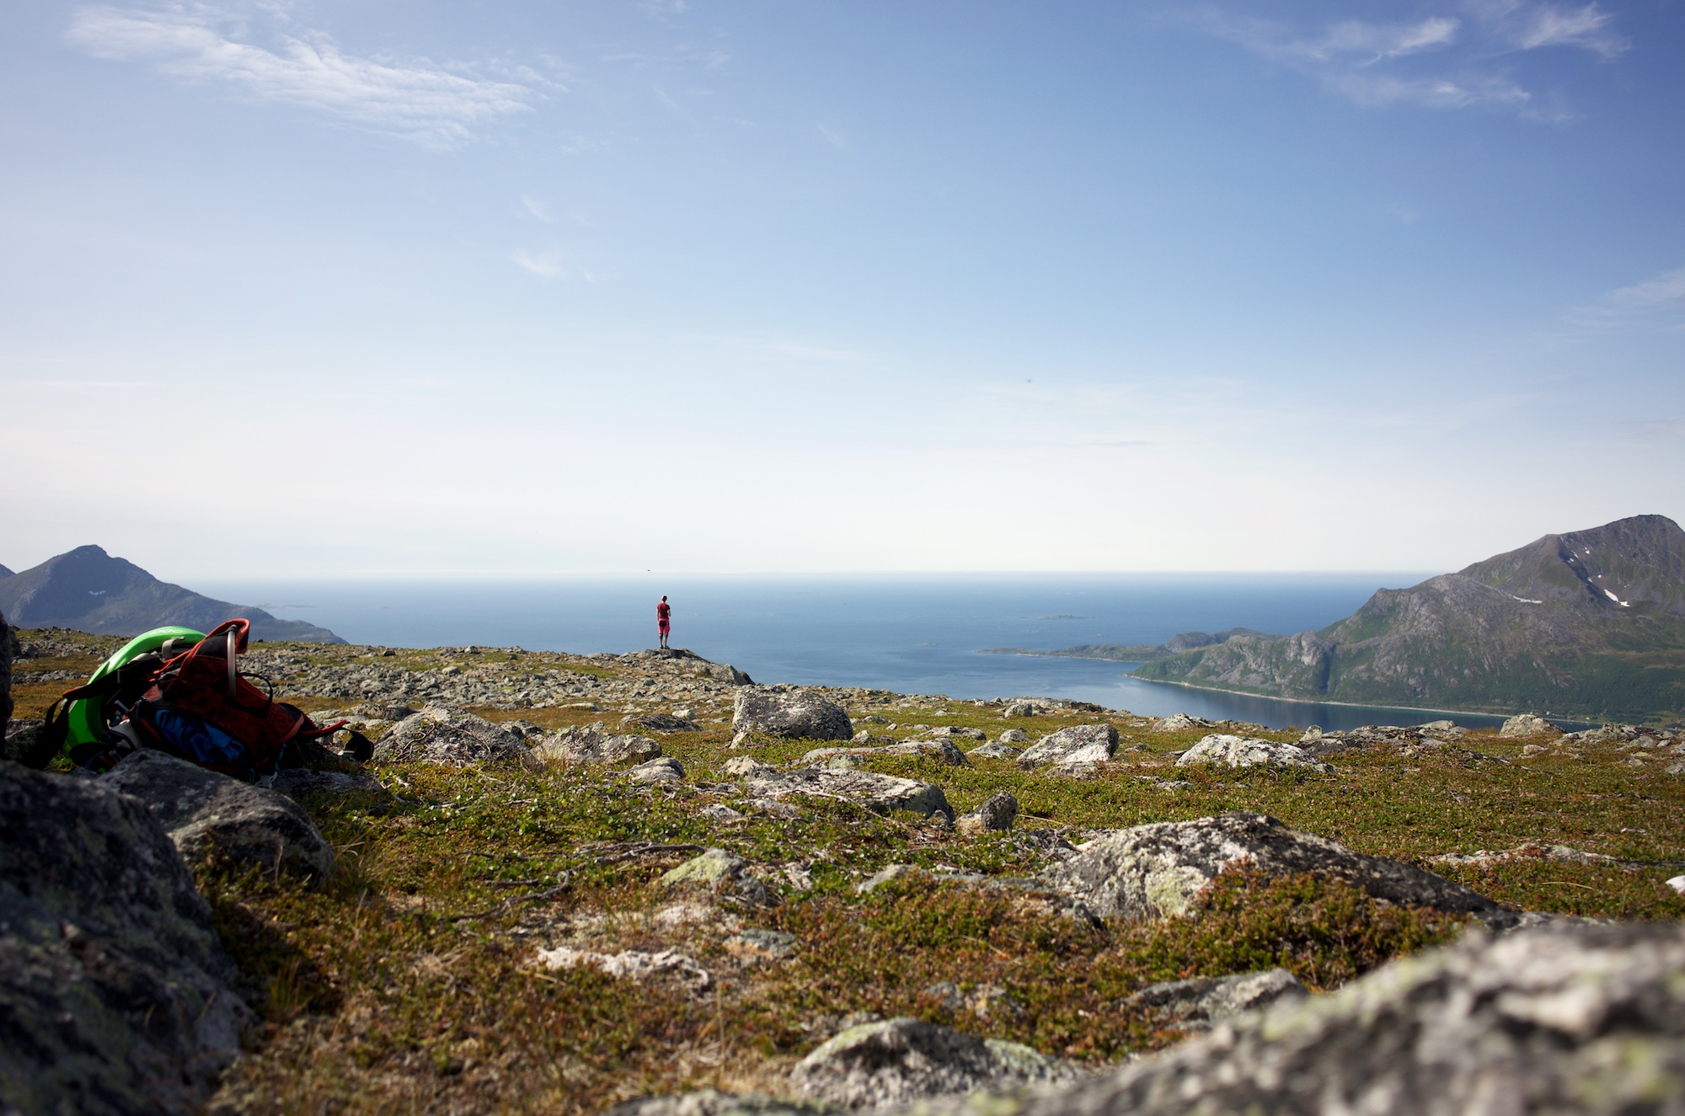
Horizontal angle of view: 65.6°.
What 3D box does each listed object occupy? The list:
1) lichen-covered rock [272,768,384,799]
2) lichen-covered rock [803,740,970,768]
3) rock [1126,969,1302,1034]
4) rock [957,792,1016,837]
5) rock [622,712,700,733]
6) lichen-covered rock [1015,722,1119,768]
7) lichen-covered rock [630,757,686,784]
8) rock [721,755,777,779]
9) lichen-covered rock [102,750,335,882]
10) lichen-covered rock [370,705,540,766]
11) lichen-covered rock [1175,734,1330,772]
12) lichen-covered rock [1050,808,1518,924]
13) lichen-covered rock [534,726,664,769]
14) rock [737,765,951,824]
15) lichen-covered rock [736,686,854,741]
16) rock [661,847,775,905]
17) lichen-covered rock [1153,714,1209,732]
[{"bbox_3d":[-1.024,0.440,2.580,0.225,0.070,0.190,0,0,0],"label":"lichen-covered rock"},{"bbox_3d":[0.161,0.720,4.850,0.600,0.100,0.340,0,0,0],"label":"lichen-covered rock"},{"bbox_3d":[0.450,0.526,1.560,0.220,0.075,0.155,0,0,0],"label":"rock"},{"bbox_3d":[0.267,0.466,2.400,0.110,0.085,0.090,0,0,0],"label":"rock"},{"bbox_3d":[-0.678,0.608,4.900,0.295,0.080,0.220,0,0,0],"label":"rock"},{"bbox_3d":[0.708,0.580,4.100,0.320,0.135,0.250,0,0,0],"label":"lichen-covered rock"},{"bbox_3d":[-0.437,0.493,3.080,0.135,0.060,0.110,0,0,0],"label":"lichen-covered rock"},{"bbox_3d":[-0.218,0.492,3.100,0.135,0.060,0.110,0,0,0],"label":"rock"},{"bbox_3d":[-1.080,0.437,2.260,0.380,0.200,0.330,0,0,0],"label":"lichen-covered rock"},{"bbox_3d":[-1.026,0.460,3.450,0.410,0.150,0.340,0,0,0],"label":"lichen-covered rock"},{"bbox_3d":[1.557,0.736,4.950,0.570,0.135,0.360,0,0,0],"label":"lichen-covered rock"},{"bbox_3d":[0.745,0.523,2.280,0.780,0.165,0.440,0,0,0],"label":"lichen-covered rock"},{"bbox_3d":[-0.652,0.495,3.500,0.335,0.110,0.250,0,0,0],"label":"lichen-covered rock"},{"bbox_3d":[0.004,0.462,2.650,0.430,0.100,0.260,0,0,22],"label":"rock"},{"bbox_3d":[-0.220,0.692,5.800,0.520,0.225,0.400,0,0,0],"label":"lichen-covered rock"},{"bbox_3d":[-0.211,0.536,2.200,0.185,0.090,0.140,0,0,0],"label":"rock"},{"bbox_3d":[2.400,1.170,9.300,0.390,0.125,0.290,0,0,0],"label":"lichen-covered rock"}]

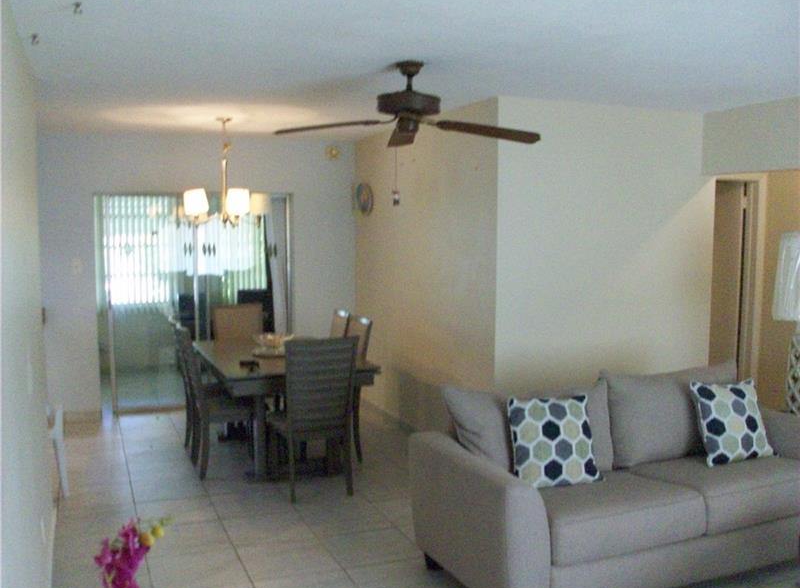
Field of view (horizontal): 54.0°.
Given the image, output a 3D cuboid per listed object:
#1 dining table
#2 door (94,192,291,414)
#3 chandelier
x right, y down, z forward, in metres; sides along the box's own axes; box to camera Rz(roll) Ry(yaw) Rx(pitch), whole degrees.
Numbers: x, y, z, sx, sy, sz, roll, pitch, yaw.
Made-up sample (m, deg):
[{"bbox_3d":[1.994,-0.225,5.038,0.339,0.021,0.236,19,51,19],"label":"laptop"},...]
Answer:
[{"bbox_3d":[-0.881,0.815,5.696,0.996,0.760,1.580,-2,5,-22],"label":"dining table"},{"bbox_3d":[-1.872,0.075,7.270,1.741,1.977,0.091,-2,5,-22],"label":"door"},{"bbox_3d":[-1.359,-0.913,6.016,0.584,0.850,0.563,-2,5,-22],"label":"chandelier"}]

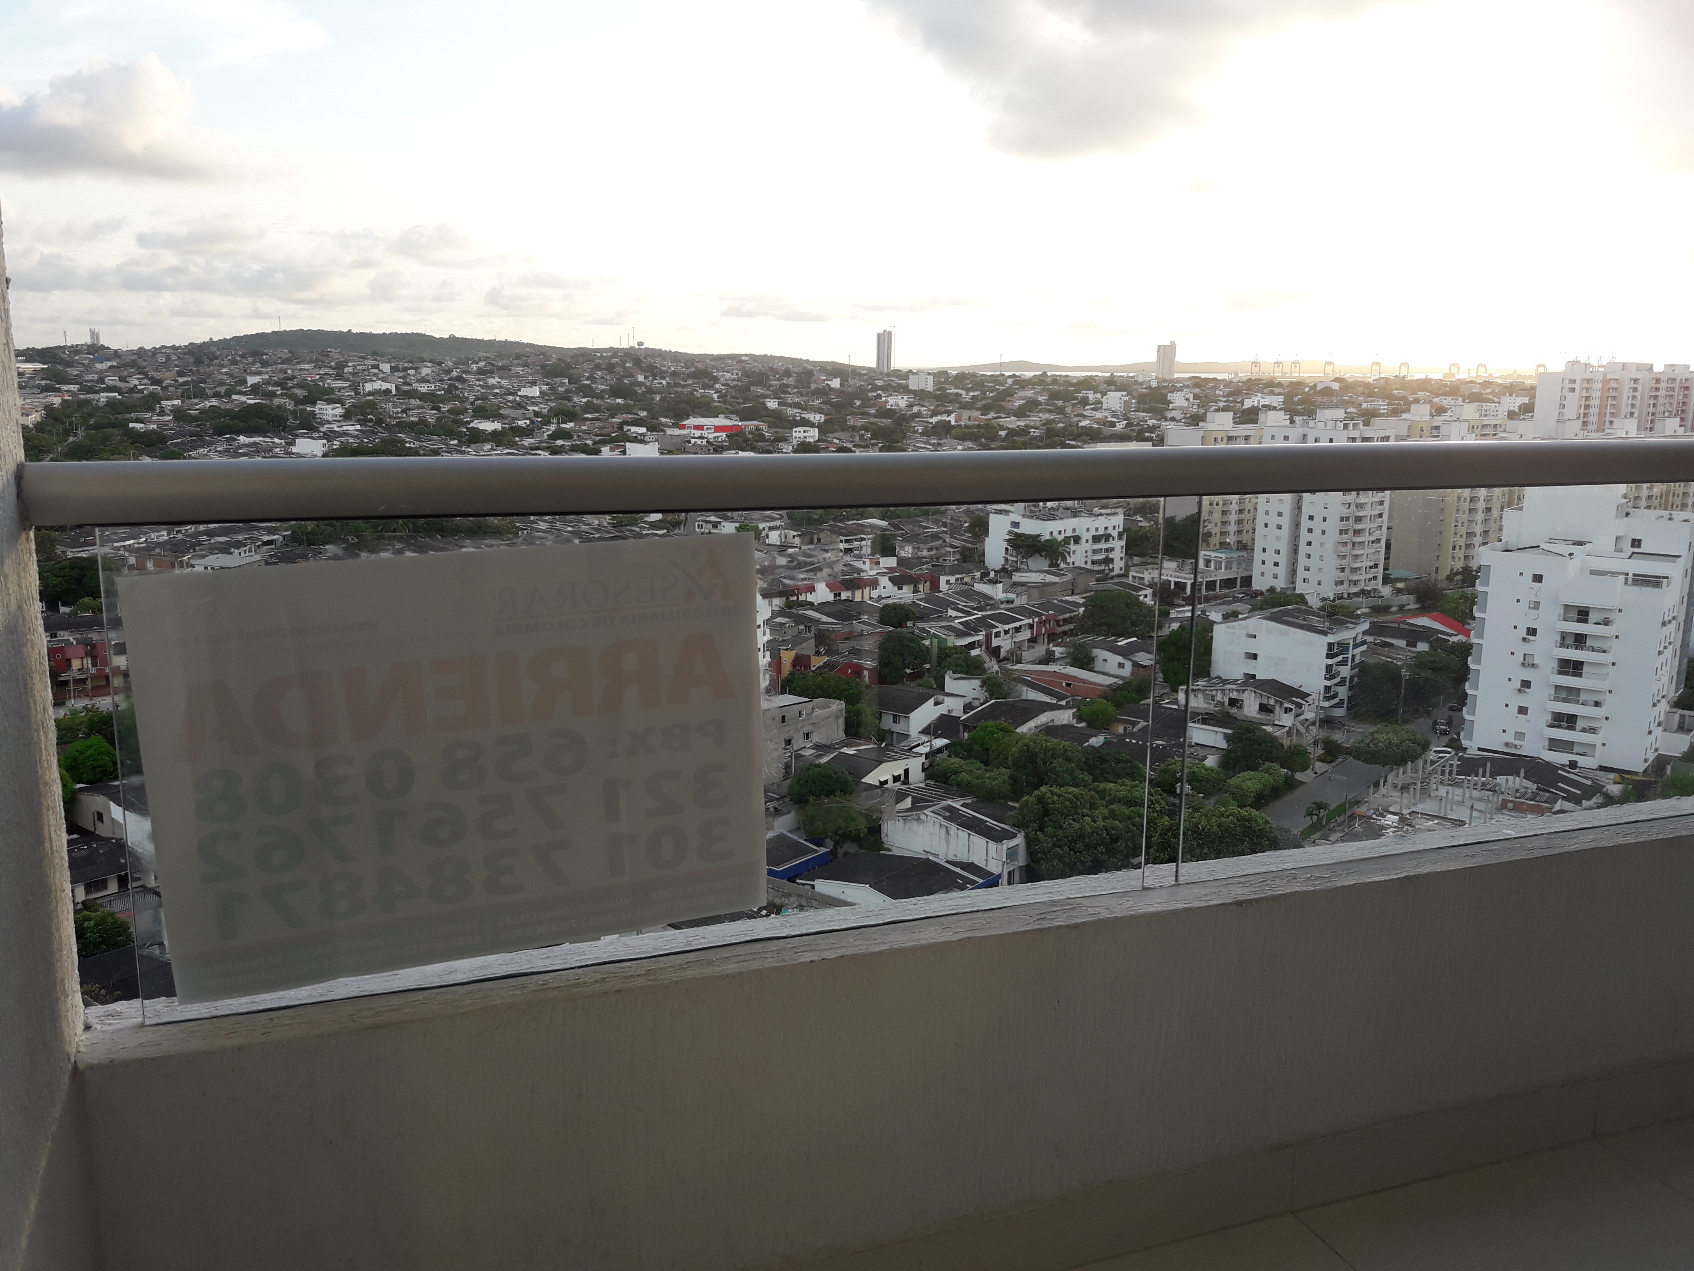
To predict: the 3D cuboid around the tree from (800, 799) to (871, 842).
[{"bbox_3d":[-1.140,18.330,127.870,6.600,6.000,6.400,1,11,0],"label":"tree"}]

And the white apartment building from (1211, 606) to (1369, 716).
[{"bbox_3d":[54.880,2.940,169.990,13.600,12.400,12.600,10,14,38],"label":"white apartment building"}]

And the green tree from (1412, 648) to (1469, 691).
[{"bbox_3d":[75.050,5.060,173.320,7.000,7.300,6.600,6,12,23],"label":"green tree"}]

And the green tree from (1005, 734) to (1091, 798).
[{"bbox_3d":[20.830,13.850,141.860,8.910,7.840,8.640,2,11,9],"label":"green tree"}]

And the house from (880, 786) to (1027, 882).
[{"bbox_3d":[10.350,19.210,129.280,4.200,6.000,17.000,-8,14,-35],"label":"house"}]

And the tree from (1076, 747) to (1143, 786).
[{"bbox_3d":[27.900,14.400,145.150,7.150,5.500,6.940,2,11,11],"label":"tree"}]

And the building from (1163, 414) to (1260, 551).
[{"bbox_3d":[91.960,-39.650,344.460,26.000,31.600,11.500,-9,15,-39],"label":"building"}]

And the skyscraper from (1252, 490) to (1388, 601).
[{"bbox_3d":[99.510,-26.960,286.870,16.500,35.000,20.500,-8,14,-36],"label":"skyscraper"}]

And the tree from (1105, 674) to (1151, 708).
[{"bbox_3d":[37.040,7.600,180.070,6.090,5.300,5.900,2,11,12],"label":"tree"}]

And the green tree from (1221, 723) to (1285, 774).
[{"bbox_3d":[43.970,13.070,149.250,6.900,6.600,6.900,0,11,0],"label":"green tree"}]

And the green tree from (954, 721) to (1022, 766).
[{"bbox_3d":[15.620,12.480,152.590,7.520,6.380,7.290,1,11,6],"label":"green tree"}]

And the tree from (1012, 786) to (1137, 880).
[{"bbox_3d":[20.140,17.390,121.230,11.120,8.900,10.790,2,11,10],"label":"tree"}]

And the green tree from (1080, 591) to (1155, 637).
[{"bbox_3d":[45.130,-2.800,230.620,12.500,9.000,12.000,0,11,0],"label":"green tree"}]

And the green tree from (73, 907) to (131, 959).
[{"bbox_3d":[-51.530,20.930,94.770,4.800,4.800,4.500,-6,13,-29],"label":"green tree"}]

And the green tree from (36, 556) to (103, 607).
[{"bbox_3d":[-131.200,-9.270,231.980,12.500,8.700,11.000,-6,13,-29],"label":"green tree"}]

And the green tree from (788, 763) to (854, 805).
[{"bbox_3d":[-2.690,15.540,139.140,6.580,5.580,6.390,0,11,-1],"label":"green tree"}]

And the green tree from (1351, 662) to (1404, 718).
[{"bbox_3d":[64.570,6.530,166.510,6.500,6.900,6.000,5,12,21],"label":"green tree"}]

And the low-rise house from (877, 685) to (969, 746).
[{"bbox_3d":[8.960,10.330,169.810,6.000,6.600,11.500,10,15,39],"label":"low-rise house"}]

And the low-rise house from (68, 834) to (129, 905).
[{"bbox_3d":[-63.980,20.080,114.820,7.500,4.200,7.500,-9,15,-40],"label":"low-rise house"}]

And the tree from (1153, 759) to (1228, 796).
[{"bbox_3d":[36.070,15.110,143.910,7.780,4.580,7.550,3,12,14],"label":"tree"}]

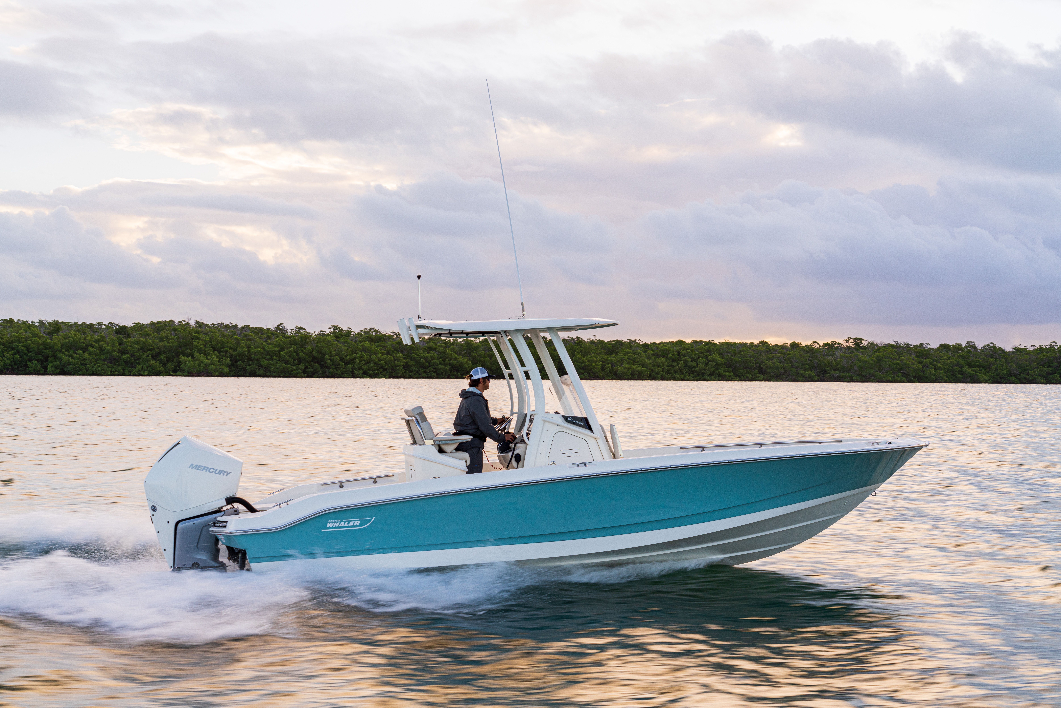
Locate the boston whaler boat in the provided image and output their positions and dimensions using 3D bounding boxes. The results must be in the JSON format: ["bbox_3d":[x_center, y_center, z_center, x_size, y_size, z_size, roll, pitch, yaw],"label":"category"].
[{"bbox_3d":[0.270,1.090,14.550,8.150,2.930,2.600,-3,0,-11],"label":"boston whaler boat"}]

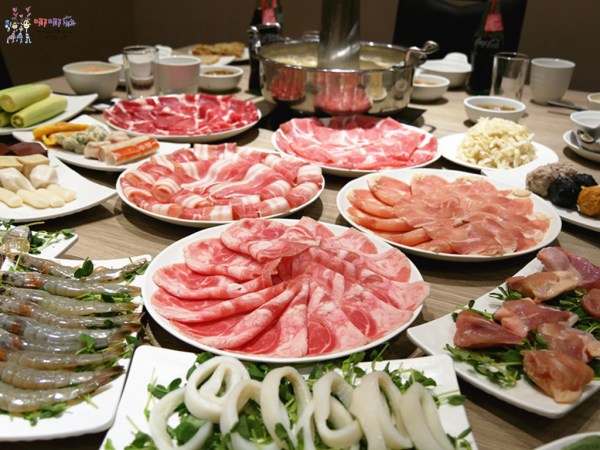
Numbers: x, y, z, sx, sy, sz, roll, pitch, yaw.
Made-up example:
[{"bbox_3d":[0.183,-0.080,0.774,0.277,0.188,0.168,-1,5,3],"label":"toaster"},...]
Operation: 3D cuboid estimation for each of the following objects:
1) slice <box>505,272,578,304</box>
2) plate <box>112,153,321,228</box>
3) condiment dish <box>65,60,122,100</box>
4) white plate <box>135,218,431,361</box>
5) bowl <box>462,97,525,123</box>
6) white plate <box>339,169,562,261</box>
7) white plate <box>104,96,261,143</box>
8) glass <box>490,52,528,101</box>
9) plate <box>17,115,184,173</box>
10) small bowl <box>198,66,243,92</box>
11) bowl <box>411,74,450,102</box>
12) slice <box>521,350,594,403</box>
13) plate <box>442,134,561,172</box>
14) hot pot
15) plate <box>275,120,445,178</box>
[{"bbox_3d":[0.217,0.055,0.588,0.066,0.020,0.042,2,25,0],"label":"slice"},{"bbox_3d":[-0.097,-0.041,0.810,0.250,0.027,0.250,1,25,-1],"label":"plate"},{"bbox_3d":[-0.392,-0.272,1.254,0.107,0.054,0.107,1,25,-1],"label":"condiment dish"},{"bbox_3d":[-0.014,0.057,0.600,0.250,0.026,0.250,2,25,-1],"label":"white plate"},{"bbox_3d":[0.341,-0.198,1.160,0.106,0.036,0.106,2,25,0],"label":"bowl"},{"bbox_3d":[0.166,-0.009,0.759,0.250,0.027,0.250,1,25,-1],"label":"white plate"},{"bbox_3d":[-0.186,-0.168,1.065,0.250,0.026,0.250,2,25,-1],"label":"white plate"},{"bbox_3d":[0.409,-0.288,1.300,0.066,0.086,0.066,2,25,0],"label":"glass"},{"bbox_3d":[-0.282,-0.111,0.936,0.225,0.027,0.132,18,29,29],"label":"plate"},{"bbox_3d":[-0.164,-0.297,1.341,0.101,0.037,0.101,1,25,-1],"label":"small bowl"},{"bbox_3d":[0.245,-0.271,1.311,0.102,0.038,0.102,2,25,0],"label":"bowl"},{"bbox_3d":[0.185,0.108,0.471,0.053,0.026,0.044,19,30,31],"label":"slice"},{"bbox_3d":[0.287,-0.100,0.962,0.170,0.022,0.170,2,25,0],"label":"plate"},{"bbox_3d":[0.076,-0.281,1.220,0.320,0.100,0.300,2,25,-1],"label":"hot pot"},{"bbox_3d":[0.082,-0.113,0.976,0.250,0.027,0.250,1,25,-1],"label":"plate"}]

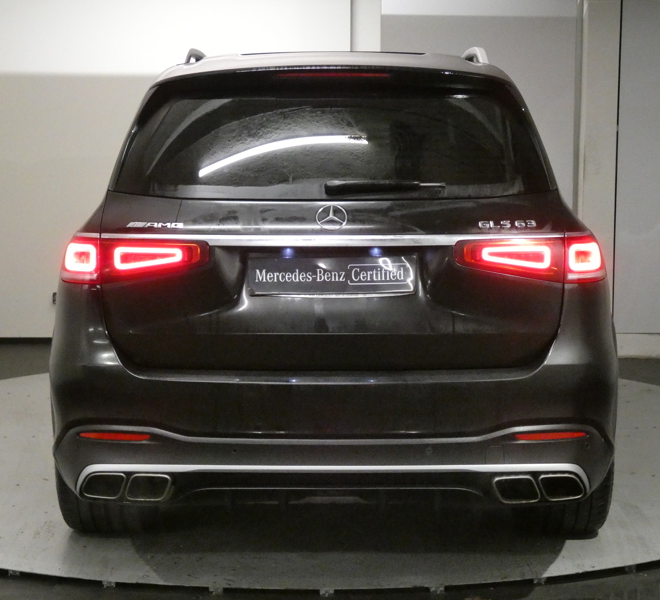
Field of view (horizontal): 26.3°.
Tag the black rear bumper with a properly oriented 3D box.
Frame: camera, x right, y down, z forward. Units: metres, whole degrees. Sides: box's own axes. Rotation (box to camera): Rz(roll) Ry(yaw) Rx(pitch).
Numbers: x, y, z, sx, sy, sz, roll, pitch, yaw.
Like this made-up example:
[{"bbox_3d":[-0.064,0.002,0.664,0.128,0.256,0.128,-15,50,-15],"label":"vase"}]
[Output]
[{"bbox_3d":[0.009,0.275,4.595,1.932,0.674,0.604,0,7,1],"label":"black rear bumper"}]

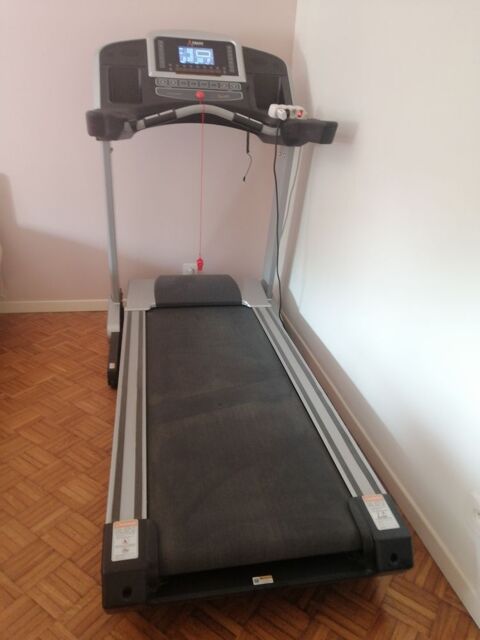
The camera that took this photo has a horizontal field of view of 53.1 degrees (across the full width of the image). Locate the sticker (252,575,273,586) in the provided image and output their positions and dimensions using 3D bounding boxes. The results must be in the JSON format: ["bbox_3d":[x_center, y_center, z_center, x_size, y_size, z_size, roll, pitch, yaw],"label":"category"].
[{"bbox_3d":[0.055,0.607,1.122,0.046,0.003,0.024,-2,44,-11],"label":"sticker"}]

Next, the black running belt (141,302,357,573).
[{"bbox_3d":[-0.069,0.250,1.754,0.508,0.050,1.454,-2,24,-11],"label":"black running belt"}]

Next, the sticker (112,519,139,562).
[{"bbox_3d":[-0.258,0.497,1.085,0.056,0.003,0.109,-2,27,-11],"label":"sticker"}]

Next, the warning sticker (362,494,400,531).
[{"bbox_3d":[0.353,0.479,1.201,0.055,0.003,0.109,-2,27,-11],"label":"warning sticker"}]

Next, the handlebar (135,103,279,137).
[{"bbox_3d":[-0.137,-0.806,1.929,0.553,0.103,0.150,-2,24,-11],"label":"handlebar"}]

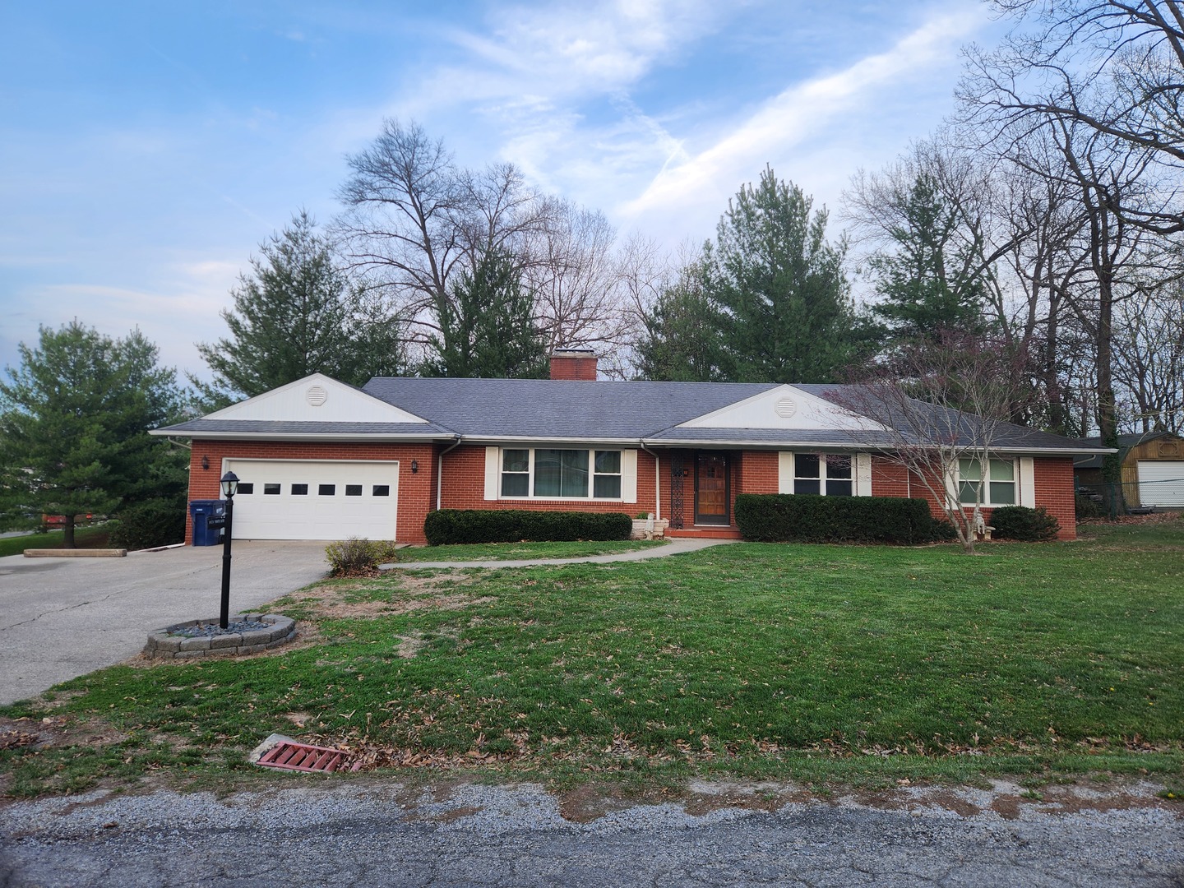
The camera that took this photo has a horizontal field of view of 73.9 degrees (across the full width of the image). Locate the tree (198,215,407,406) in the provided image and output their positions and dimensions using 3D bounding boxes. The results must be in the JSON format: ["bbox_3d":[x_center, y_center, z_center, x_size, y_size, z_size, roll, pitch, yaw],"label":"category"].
[{"bbox_3d":[-14.267,-3.697,37.010,9.400,15.000,9.200,1,-5,2],"label":"tree"}]

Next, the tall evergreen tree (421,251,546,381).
[{"bbox_3d":[-5.395,-2.878,38.144,6.000,13.500,6.000,1,-5,2],"label":"tall evergreen tree"}]

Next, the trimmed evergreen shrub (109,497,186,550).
[{"bbox_3d":[-12.342,2.208,21.710,2.200,1.400,2.000,1,-5,2],"label":"trimmed evergreen shrub"}]

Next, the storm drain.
[{"bbox_3d":[-1.725,1.949,4.867,0.620,0.090,0.460,5,-5,2],"label":"storm drain"}]

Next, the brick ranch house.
[{"bbox_3d":[1.285,0.142,25.472,25.300,6.400,10.800,1,-5,2],"label":"brick ranch house"}]

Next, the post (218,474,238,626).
[{"bbox_3d":[-4.040,1.170,8.717,0.210,1.740,0.210,1,-5,2],"label":"post"}]

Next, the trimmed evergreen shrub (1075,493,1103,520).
[{"bbox_3d":[16.305,2.055,25.896,1.150,1.000,1.100,1,-5,2],"label":"trimmed evergreen shrub"}]

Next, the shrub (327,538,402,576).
[{"bbox_3d":[-4.593,2.255,15.718,1.420,0.750,1.250,1,-5,2],"label":"shrub"}]

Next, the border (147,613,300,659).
[{"bbox_3d":[-3.935,2.109,8.654,1.200,0.200,1.850,0,-6,14],"label":"border"}]

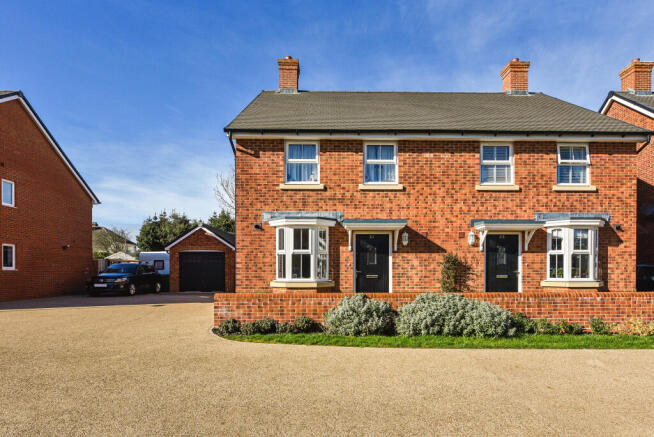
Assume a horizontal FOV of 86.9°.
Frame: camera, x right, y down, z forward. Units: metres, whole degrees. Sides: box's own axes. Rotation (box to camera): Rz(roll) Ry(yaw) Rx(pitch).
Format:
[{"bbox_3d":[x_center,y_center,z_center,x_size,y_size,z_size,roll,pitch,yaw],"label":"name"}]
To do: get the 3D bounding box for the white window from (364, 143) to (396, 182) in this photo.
[{"bbox_3d":[1.475,-1.497,9.400,0.920,1.120,0.110,0,0,-1],"label":"white window"}]

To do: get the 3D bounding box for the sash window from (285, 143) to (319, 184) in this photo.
[{"bbox_3d":[-0.644,-1.490,9.260,0.920,1.170,0.100,0,-2,-1],"label":"sash window"}]

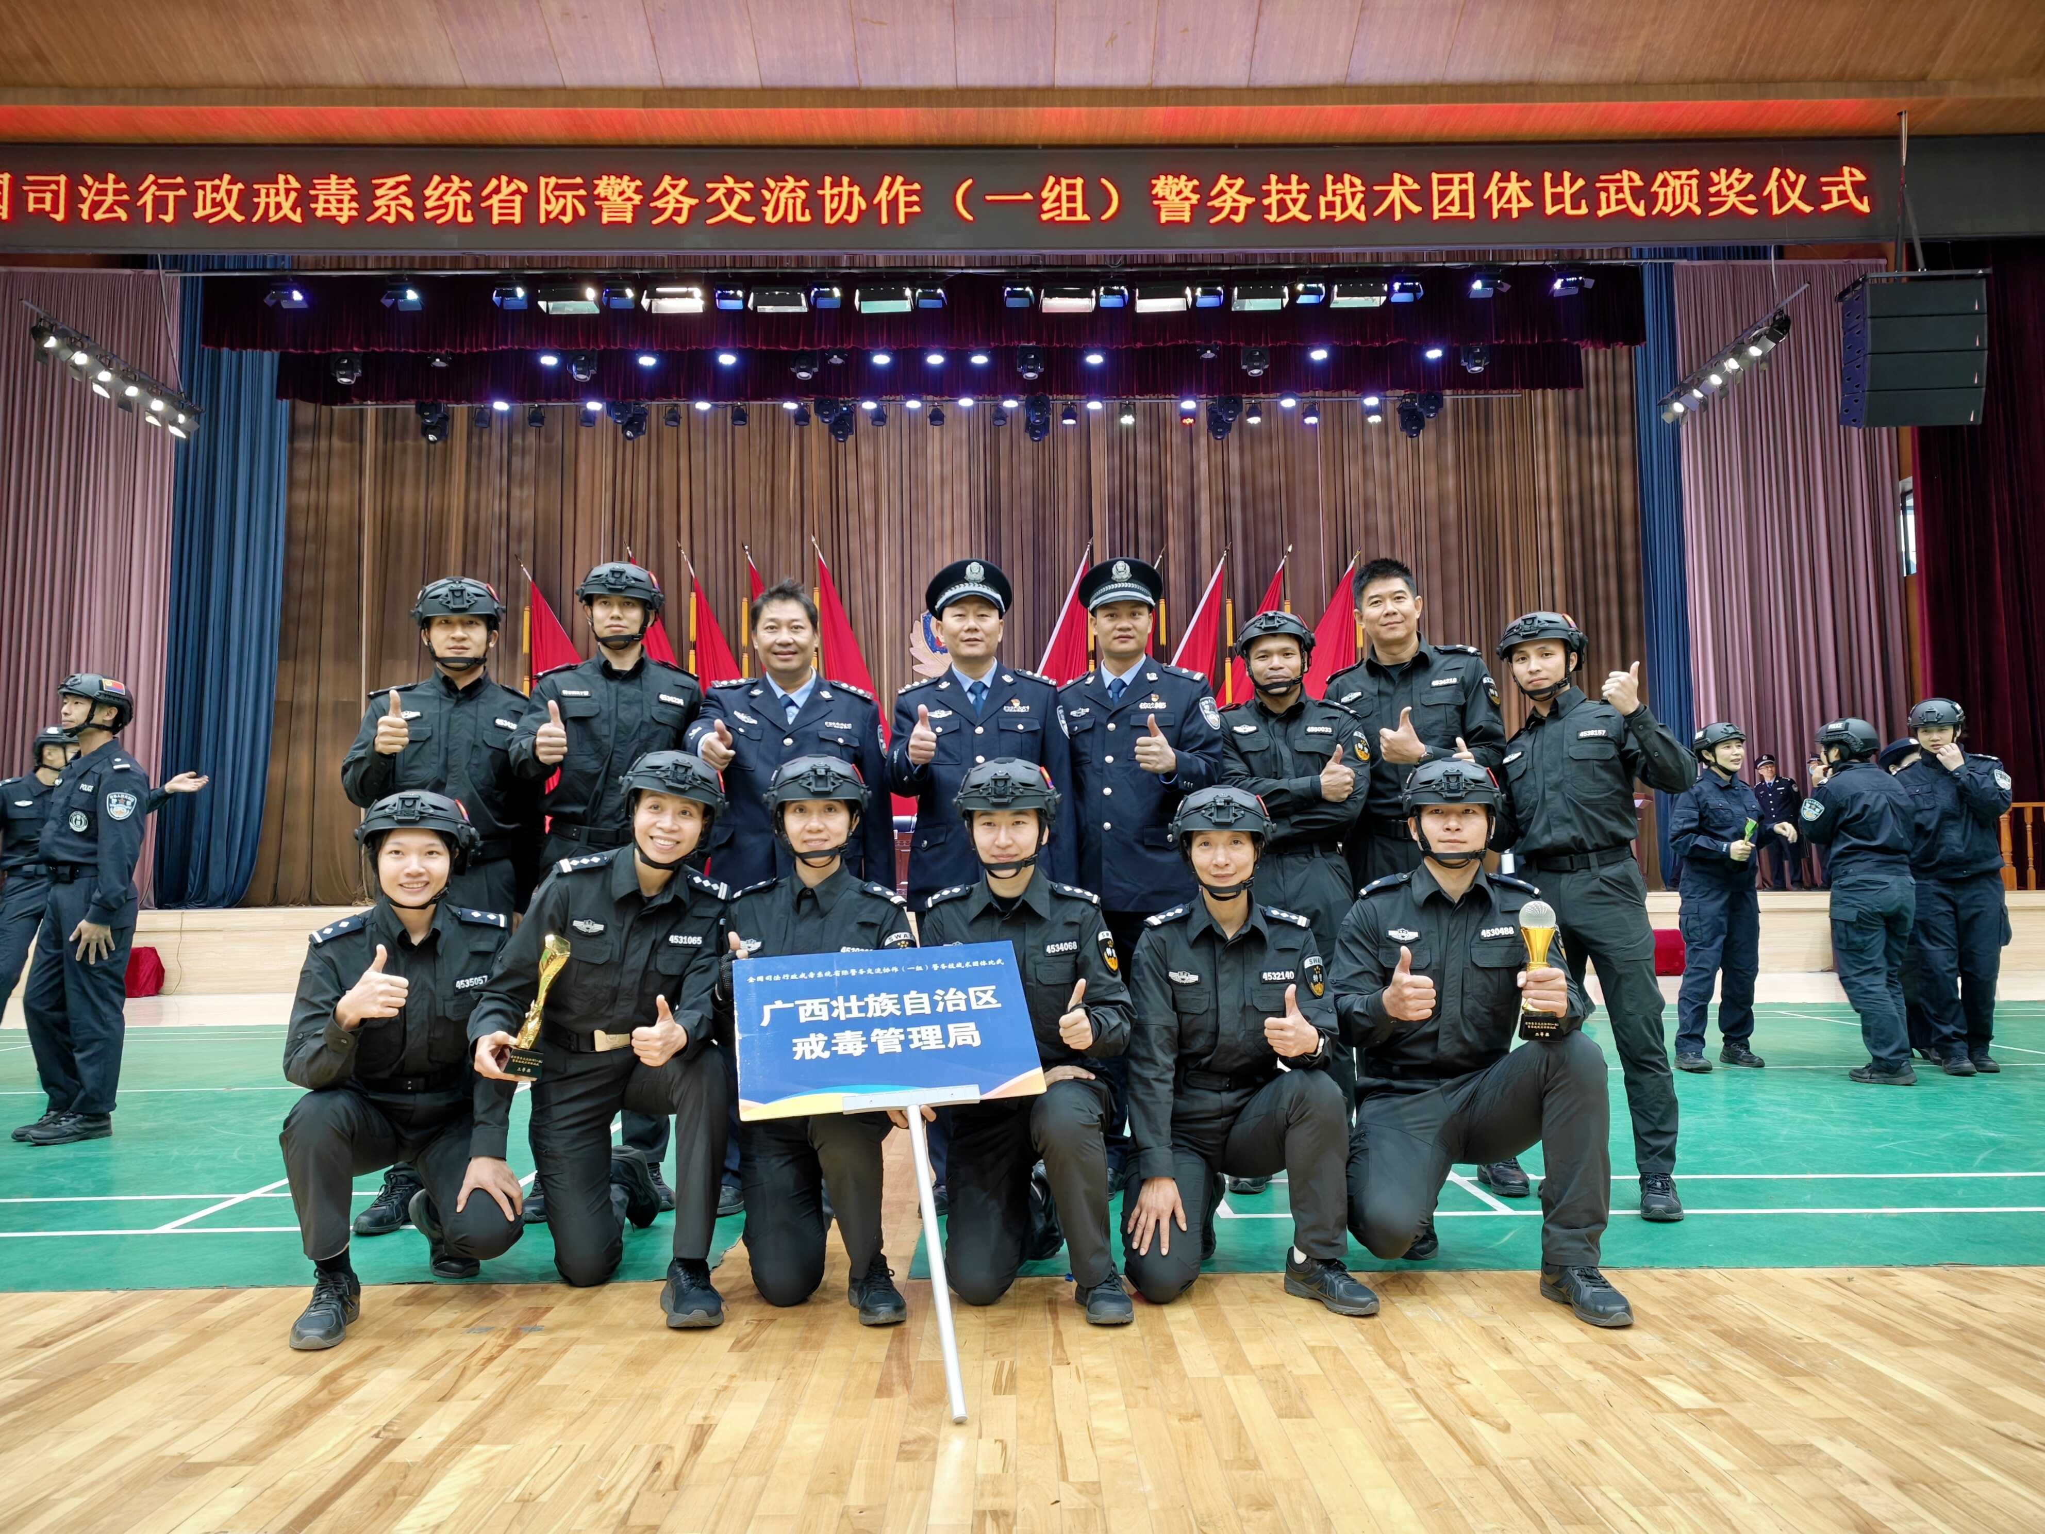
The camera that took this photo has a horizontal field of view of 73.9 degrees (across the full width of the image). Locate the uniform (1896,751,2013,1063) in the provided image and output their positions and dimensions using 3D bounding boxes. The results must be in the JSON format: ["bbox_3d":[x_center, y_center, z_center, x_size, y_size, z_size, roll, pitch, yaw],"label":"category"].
[{"bbox_3d":[4.369,0.649,6.412,0.490,1.450,0.350,-4,-6,32],"label":"uniform"}]

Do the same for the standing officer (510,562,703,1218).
[{"bbox_3d":[-1.131,0.314,3.771,0.529,1.806,0.451,1,-6,-14],"label":"standing officer"}]

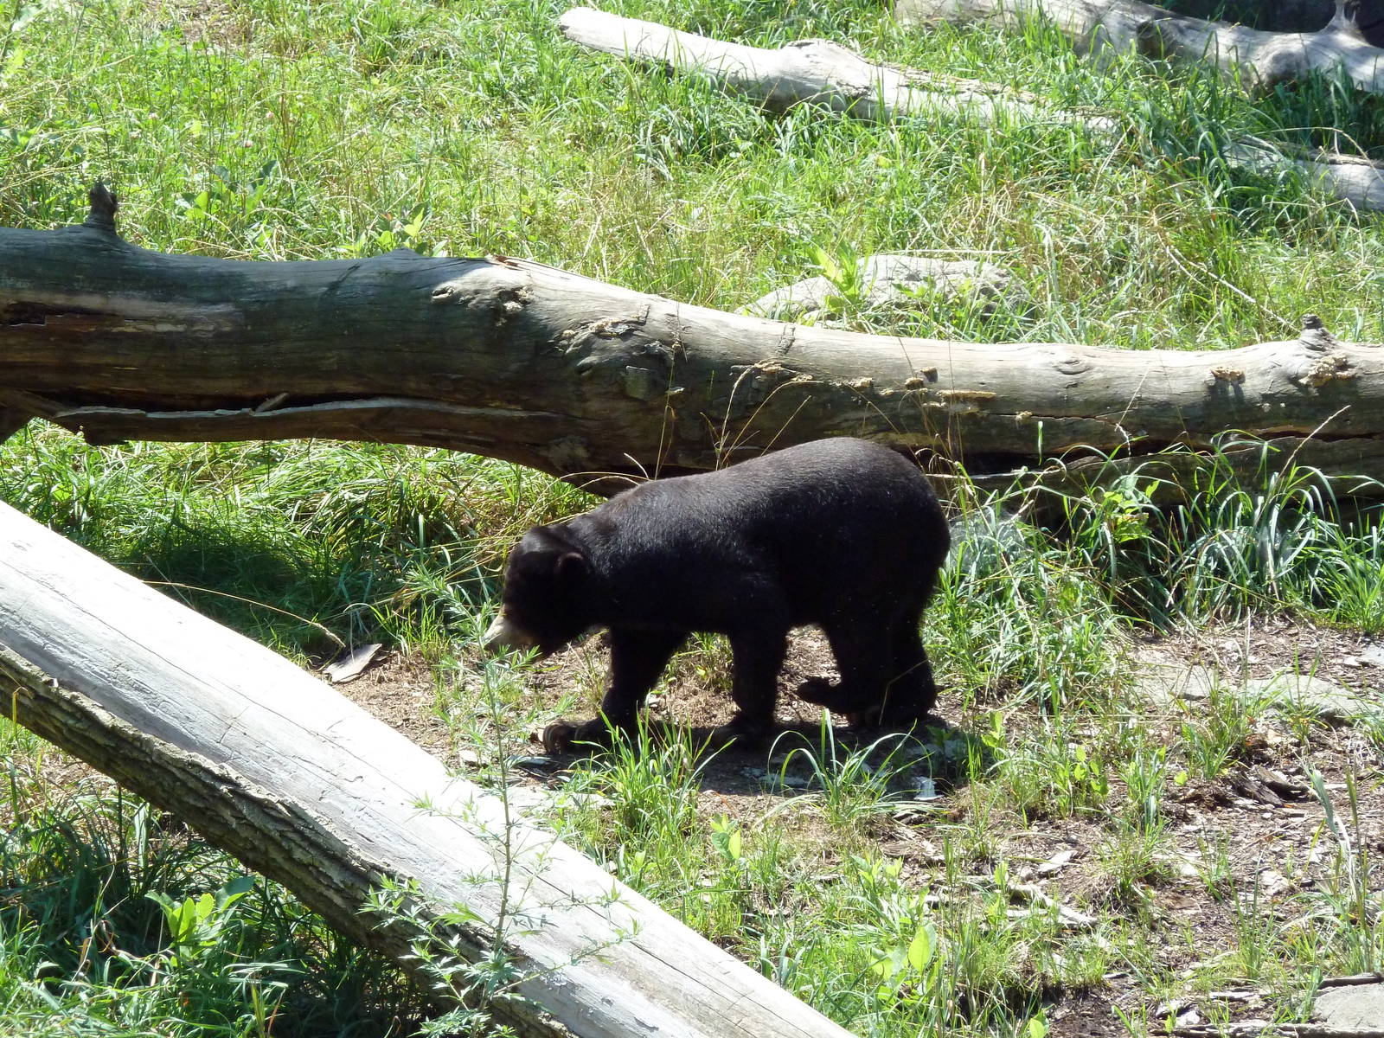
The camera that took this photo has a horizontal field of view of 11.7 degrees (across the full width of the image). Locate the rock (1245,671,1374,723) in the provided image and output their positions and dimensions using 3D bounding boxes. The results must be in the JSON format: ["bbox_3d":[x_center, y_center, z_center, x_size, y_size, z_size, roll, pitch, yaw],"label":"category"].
[{"bbox_3d":[1.545,0.448,16.926,0.320,0.080,0.220,0,15,0],"label":"rock"}]

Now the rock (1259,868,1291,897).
[{"bbox_3d":[1.353,0.845,15.689,0.072,0.045,0.065,0,15,0],"label":"rock"}]

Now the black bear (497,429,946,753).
[{"bbox_3d":[0.063,0.178,16.700,1.150,0.730,0.430,-4,15,-14],"label":"black bear"}]

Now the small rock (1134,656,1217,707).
[{"bbox_3d":[1.222,0.411,17.065,0.210,0.070,0.220,0,15,0],"label":"small rock"}]

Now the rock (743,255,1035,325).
[{"bbox_3d":[0.581,-0.664,20.000,0.860,0.220,0.500,0,15,0],"label":"rock"}]

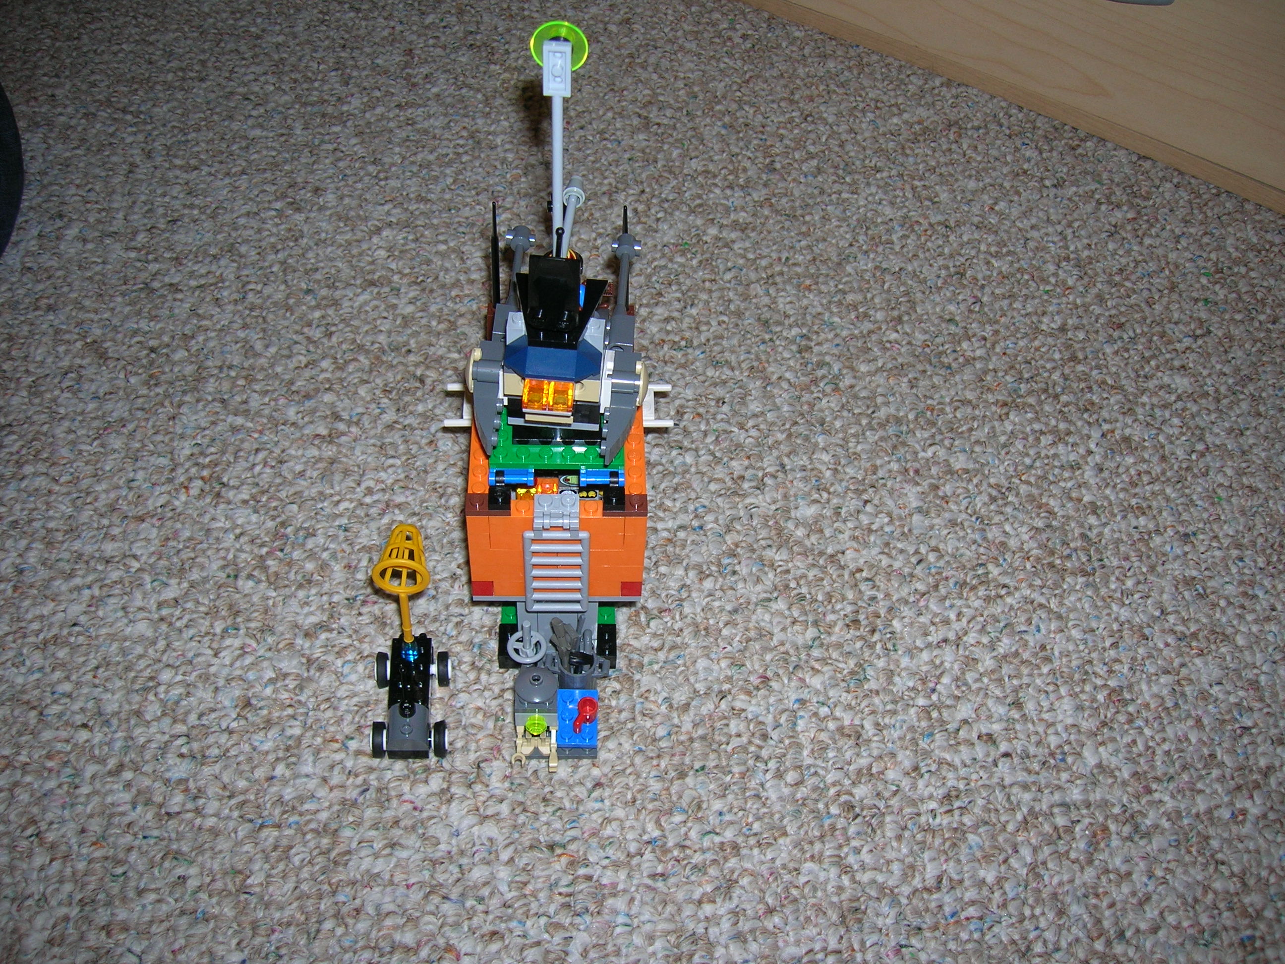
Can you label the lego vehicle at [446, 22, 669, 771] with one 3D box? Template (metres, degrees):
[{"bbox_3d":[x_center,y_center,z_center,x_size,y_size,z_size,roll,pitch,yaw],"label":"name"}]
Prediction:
[{"bbox_3d":[-0.030,-0.059,0.462,0.097,0.264,0.226,0,49,-3],"label":"lego vehicle"}]

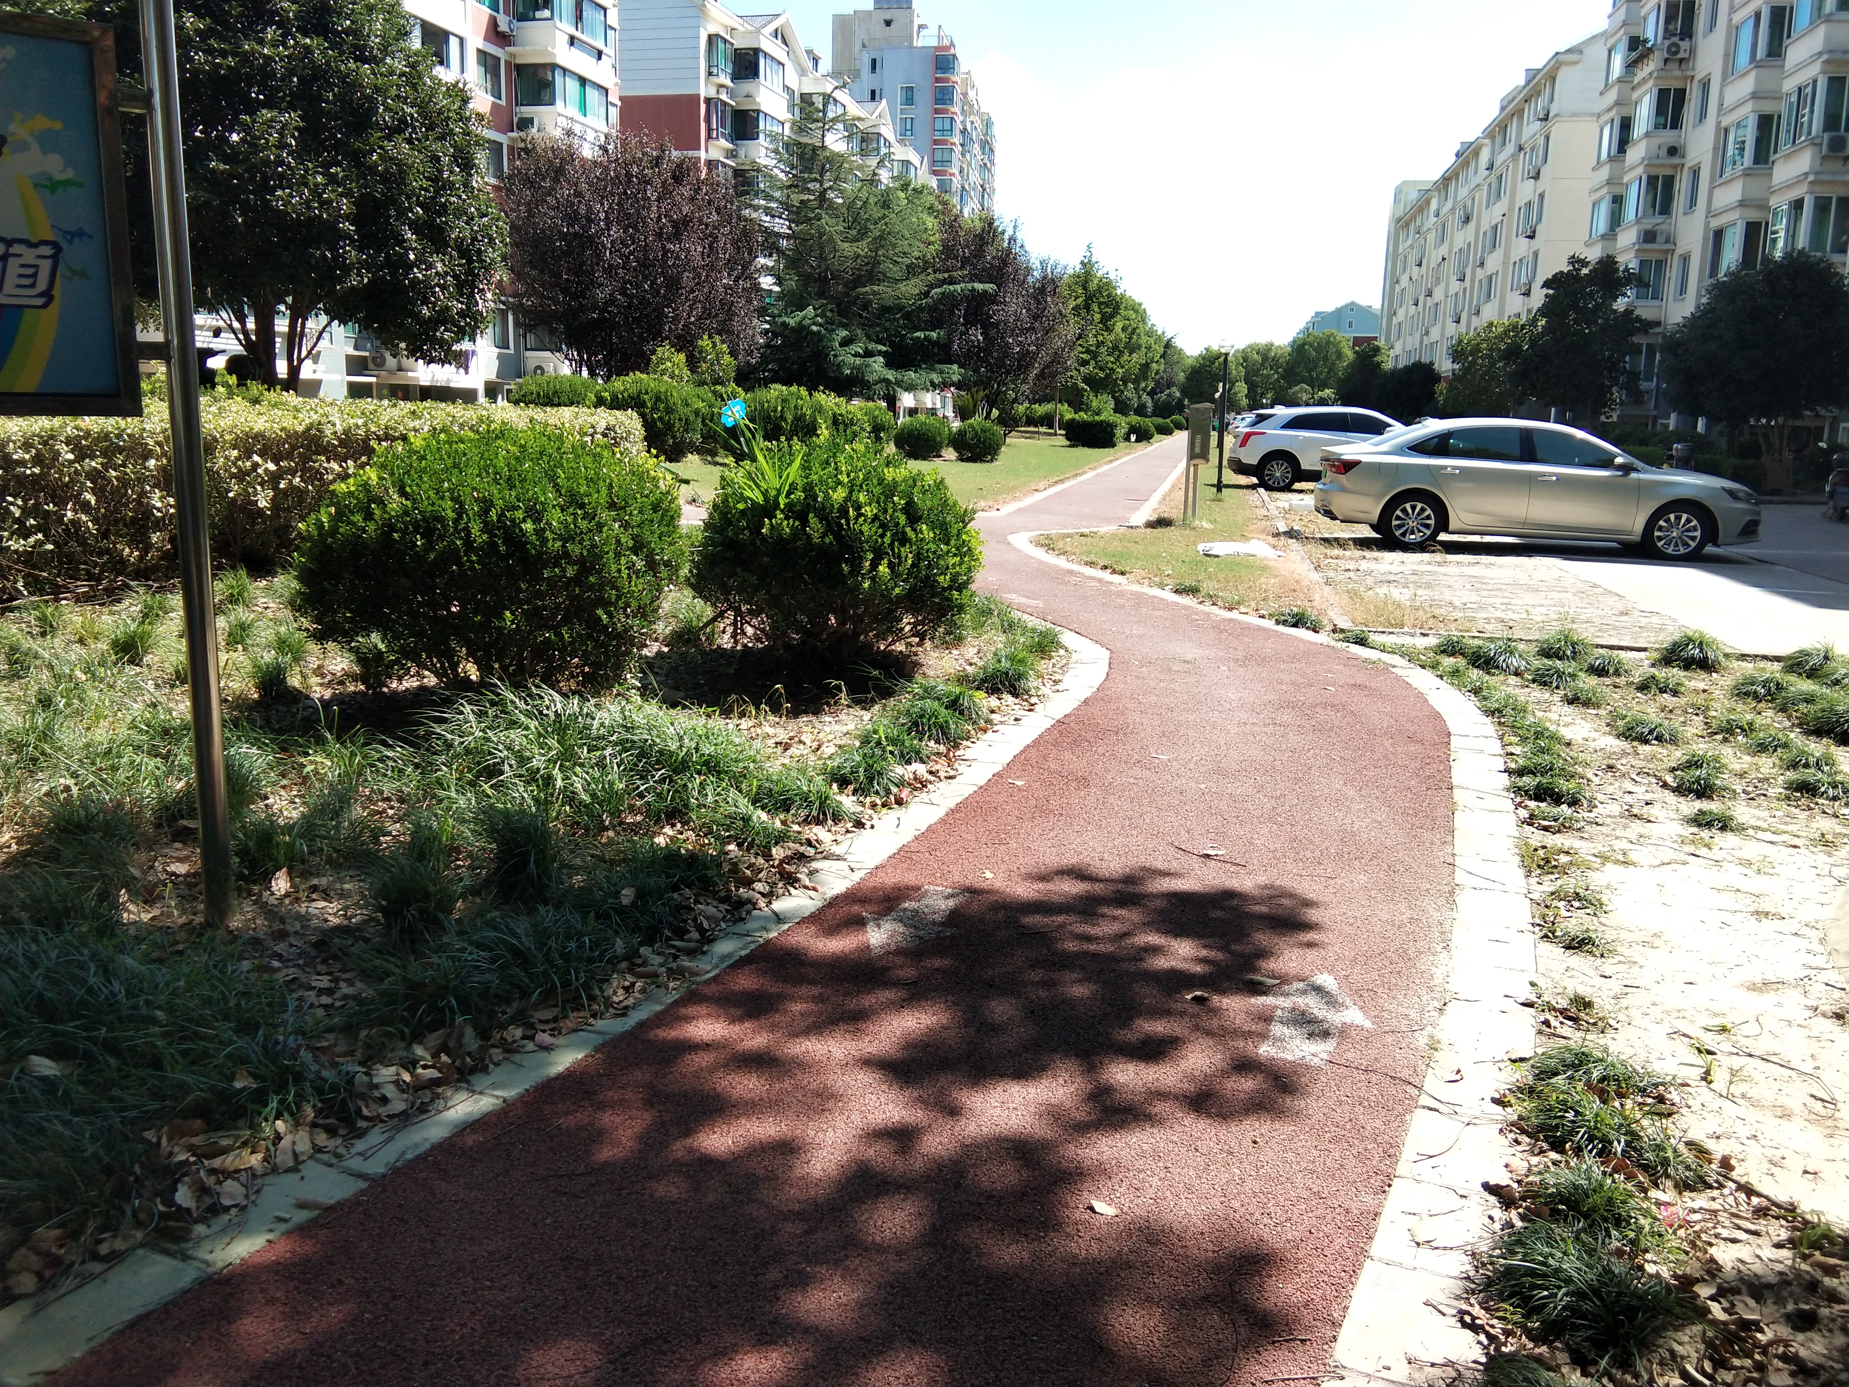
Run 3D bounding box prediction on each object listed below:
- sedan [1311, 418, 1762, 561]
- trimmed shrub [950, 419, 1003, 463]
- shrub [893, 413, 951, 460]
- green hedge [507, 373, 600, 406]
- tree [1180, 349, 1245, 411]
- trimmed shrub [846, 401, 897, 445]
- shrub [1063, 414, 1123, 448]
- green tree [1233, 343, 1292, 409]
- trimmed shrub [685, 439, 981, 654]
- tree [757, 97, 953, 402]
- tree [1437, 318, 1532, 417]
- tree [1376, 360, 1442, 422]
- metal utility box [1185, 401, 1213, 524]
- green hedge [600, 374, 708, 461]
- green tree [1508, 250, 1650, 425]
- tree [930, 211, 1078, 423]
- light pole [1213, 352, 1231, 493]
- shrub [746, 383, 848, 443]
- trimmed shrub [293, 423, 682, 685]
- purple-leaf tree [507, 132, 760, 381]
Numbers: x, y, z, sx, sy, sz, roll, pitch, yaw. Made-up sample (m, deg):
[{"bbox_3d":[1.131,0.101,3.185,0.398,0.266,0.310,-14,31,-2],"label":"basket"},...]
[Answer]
[{"bbox_3d":[6.794,-2.372,18.538,4.680,1.460,1.835,3,10,11],"label":"sedan"},{"bbox_3d":[1.432,-6.925,45.480,1.500,1.171,1.500,2,10,2],"label":"trimmed shrub"},{"bbox_3d":[-0.077,-7.356,47.441,1.650,1.286,1.600,1,10,0],"label":"shrub"},{"bbox_3d":[-9.702,-7.292,43.431,2.500,2.087,2.200,-1,10,-12],"label":"green hedge"},{"bbox_3d":[20.831,-21.746,119.488,4.815,6.105,4.800,3,10,9],"label":"tree"},{"bbox_3d":[-1.466,-7.011,43.878,1.420,1.460,1.400,1,10,-2],"label":"trimmed shrub"},{"bbox_3d":[6.806,-10.529,66.654,2.400,1.310,2.200,3,10,10],"label":"shrub"},{"bbox_3d":[28.809,-26.289,142.493,5.200,7.550,5.200,3,10,11],"label":"green tree"},{"bbox_3d":[-0.491,-0.818,9.248,1.631,1.215,1.600,0,10,-3],"label":"trimmed shrub"},{"bbox_3d":[-2.033,-12.211,48.166,5.984,9.955,5.800,1,10,-3],"label":"tree"},{"bbox_3d":[25.390,-14.006,75.621,4.900,5.953,4.600,4,10,18],"label":"tree"},{"bbox_3d":[26.302,-15.703,89.606,3.612,4.695,3.600,4,10,16],"label":"tree"},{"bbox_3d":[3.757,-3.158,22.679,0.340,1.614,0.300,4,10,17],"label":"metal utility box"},{"bbox_3d":[-6.775,-6.907,41.456,2.750,2.133,2.400,0,10,-9],"label":"green hedge"},{"bbox_3d":[19.083,-9.403,47.484,3.978,6.155,3.900,5,10,21],"label":"green tree"},{"bbox_3d":[2.532,-11.287,51.405,4.627,7.100,4.600,1,10,3],"label":"tree"},{"bbox_3d":[5.490,-4.966,30.282,0.320,2.600,0.320,3,10,10],"label":"light pole"},{"bbox_3d":[-3.629,-7.710,46.886,3.000,2.010,2.600,1,10,-5],"label":"shrub"},{"bbox_3d":[-2.180,-0.693,8.194,1.941,1.265,1.850,-2,10,-15],"label":"trimmed shrub"},{"bbox_3d":[-7.732,-10.599,44.374,6.900,8.370,6.400,0,10,-10],"label":"purple-leaf tree"}]

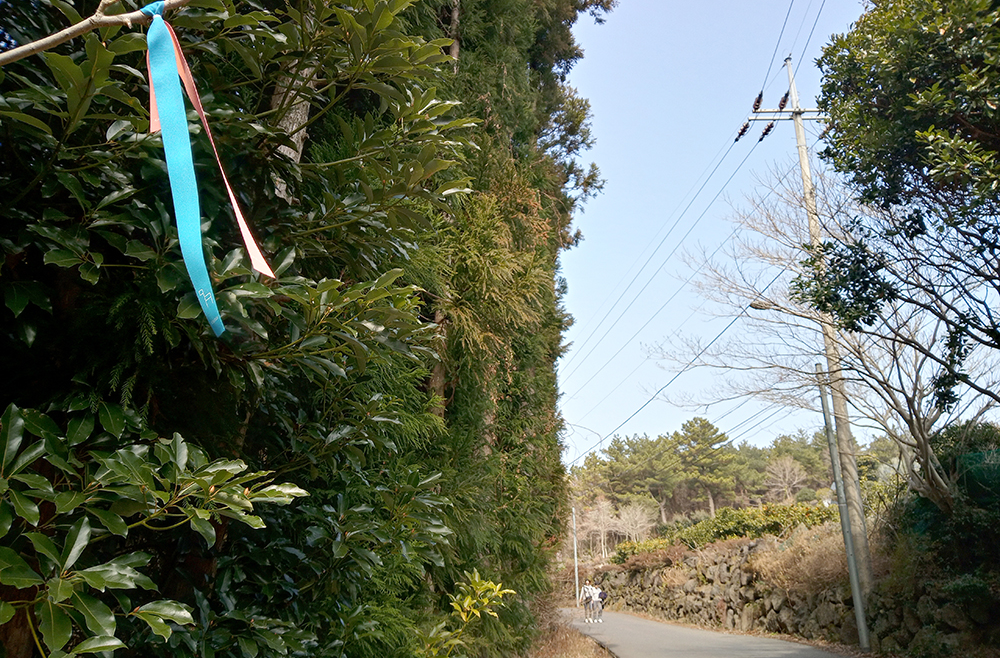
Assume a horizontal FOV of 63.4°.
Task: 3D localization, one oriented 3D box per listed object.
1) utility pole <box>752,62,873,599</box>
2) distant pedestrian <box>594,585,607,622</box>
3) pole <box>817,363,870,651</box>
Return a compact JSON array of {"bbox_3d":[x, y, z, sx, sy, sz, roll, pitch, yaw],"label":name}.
[{"bbox_3d":[8.039,-0.744,20.080,2.350,14.030,0.480,-1,-17,0],"label":"utility pole"},{"bbox_3d":[4.074,11.133,32.956,0.520,1.580,0.360,-2,-17,2],"label":"distant pedestrian"},{"bbox_3d":[6.947,3.482,16.467,0.170,5.750,0.170,-3,-17,0],"label":"pole"}]

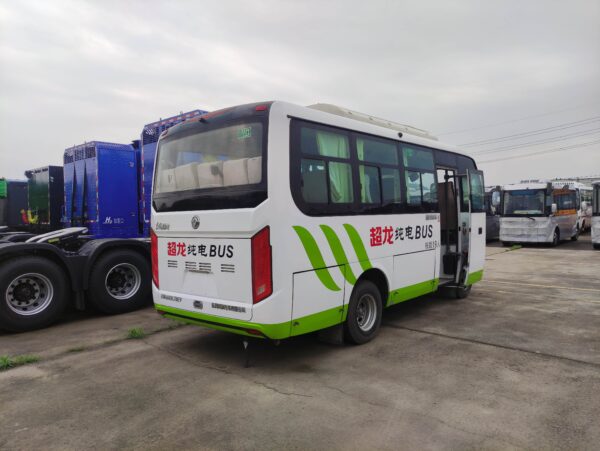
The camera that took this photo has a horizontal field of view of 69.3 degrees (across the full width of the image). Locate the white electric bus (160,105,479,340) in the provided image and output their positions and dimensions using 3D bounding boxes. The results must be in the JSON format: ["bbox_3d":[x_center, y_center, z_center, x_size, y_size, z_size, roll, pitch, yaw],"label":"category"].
[{"bbox_3d":[0.867,-0.088,7.013,2.130,3.020,6.050,-1,1,42],"label":"white electric bus"}]

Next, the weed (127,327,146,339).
[{"bbox_3d":[-2.258,1.472,5.981,0.270,0.120,0.210,-2,1,-21],"label":"weed"}]

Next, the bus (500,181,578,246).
[{"bbox_3d":[11.995,-0.651,21.494,2.200,3.000,6.100,-1,1,42],"label":"bus"}]

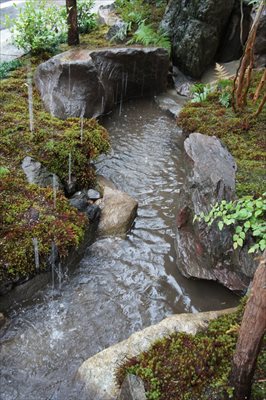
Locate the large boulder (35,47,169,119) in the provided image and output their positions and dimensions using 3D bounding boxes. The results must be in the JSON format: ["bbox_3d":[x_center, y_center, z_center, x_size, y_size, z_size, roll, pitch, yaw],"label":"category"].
[{"bbox_3d":[-0.320,-1.440,4.824,1.520,0.680,0.800,-14,35,-20],"label":"large boulder"}]

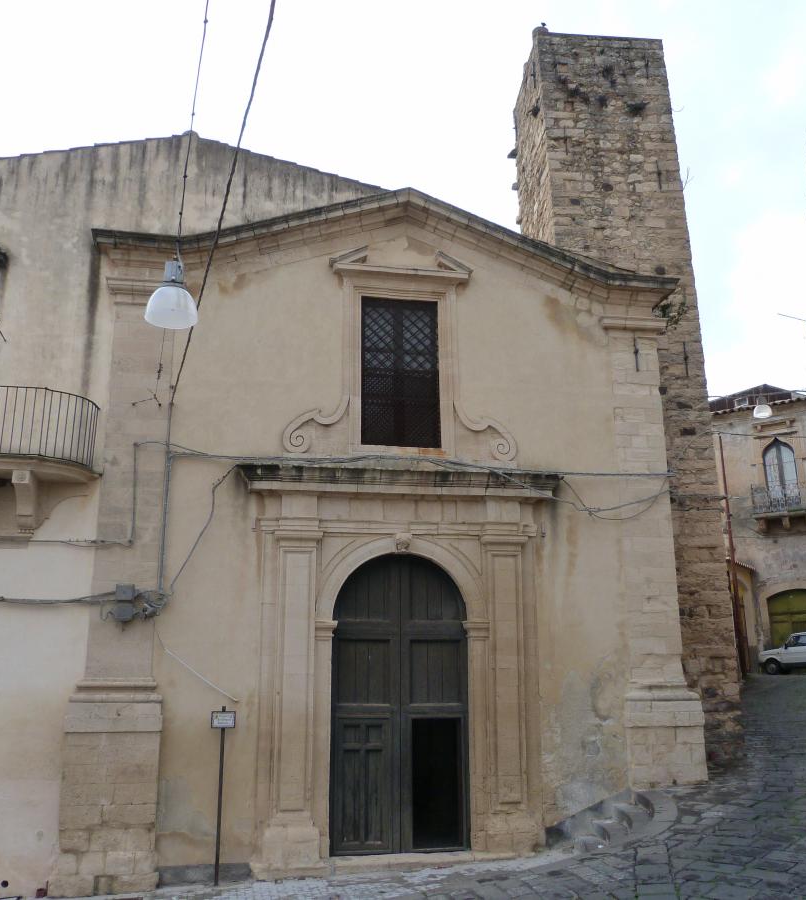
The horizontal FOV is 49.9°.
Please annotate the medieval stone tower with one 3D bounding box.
[{"bbox_3d":[4.045,-1.269,17.112,2.750,14.000,2.600,1,-13,-4],"label":"medieval stone tower"}]

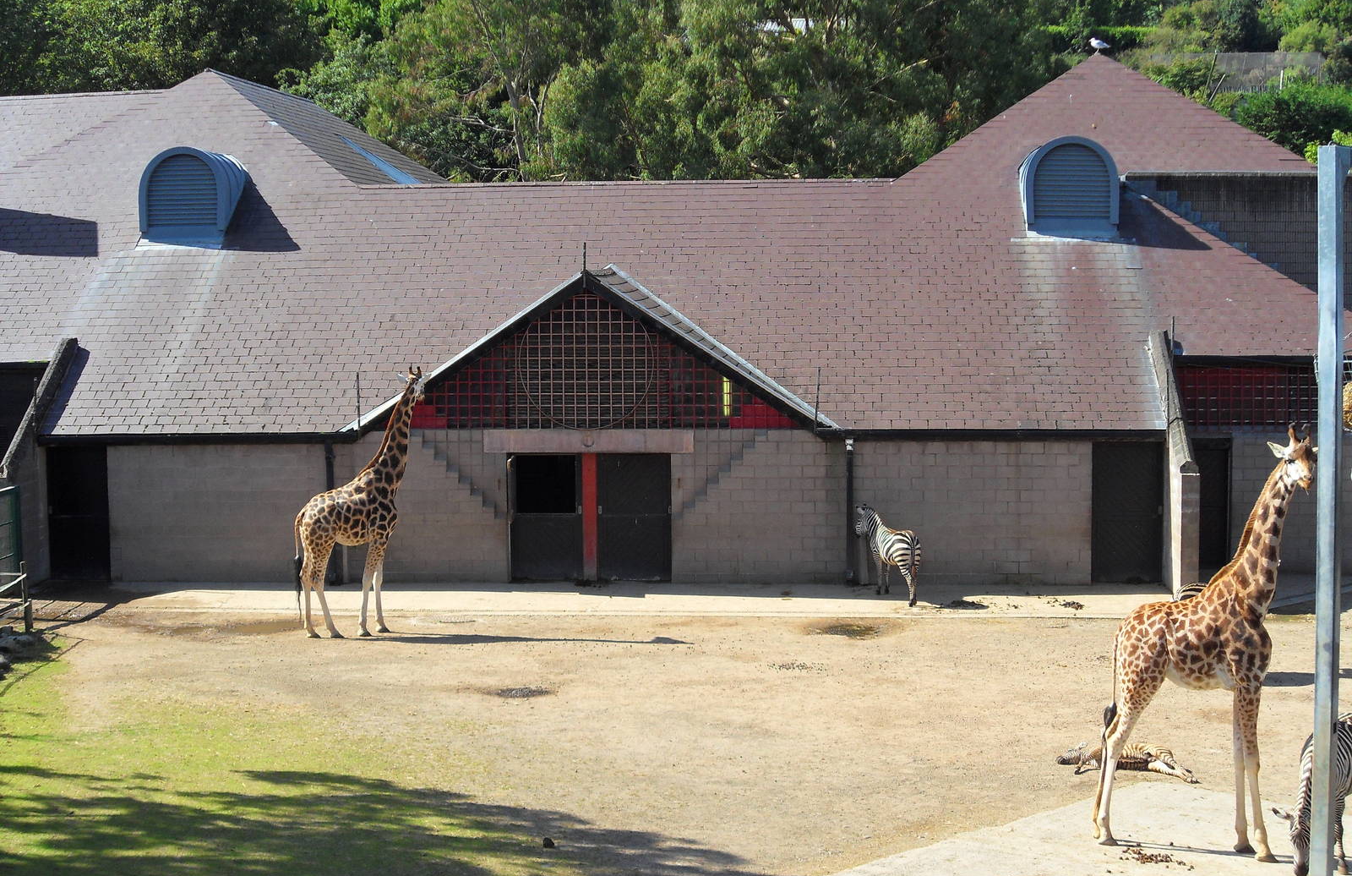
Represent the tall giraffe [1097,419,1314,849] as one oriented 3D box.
[{"bbox_3d":[4.960,1.908,19.850,2.016,4.032,0.564,1,5,20],"label":"tall giraffe"}]

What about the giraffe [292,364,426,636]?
[{"bbox_3d":[-4.685,0.946,31.405,1.915,4.022,0.605,-1,5,-6],"label":"giraffe"}]

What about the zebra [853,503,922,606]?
[{"bbox_3d":[3.482,1.897,34.530,0.504,1.441,1.764,-3,6,-23],"label":"zebra"}]

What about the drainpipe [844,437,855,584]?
[{"bbox_3d":[2.948,1.237,35.785,0.121,2.510,0.121,0,5,5],"label":"drainpipe"}]

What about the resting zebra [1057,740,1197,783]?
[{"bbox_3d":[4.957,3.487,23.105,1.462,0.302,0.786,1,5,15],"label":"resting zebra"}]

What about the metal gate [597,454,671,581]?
[{"bbox_3d":[-0.718,1.373,36.302,1.280,2.218,0.081,0,5,5],"label":"metal gate"}]

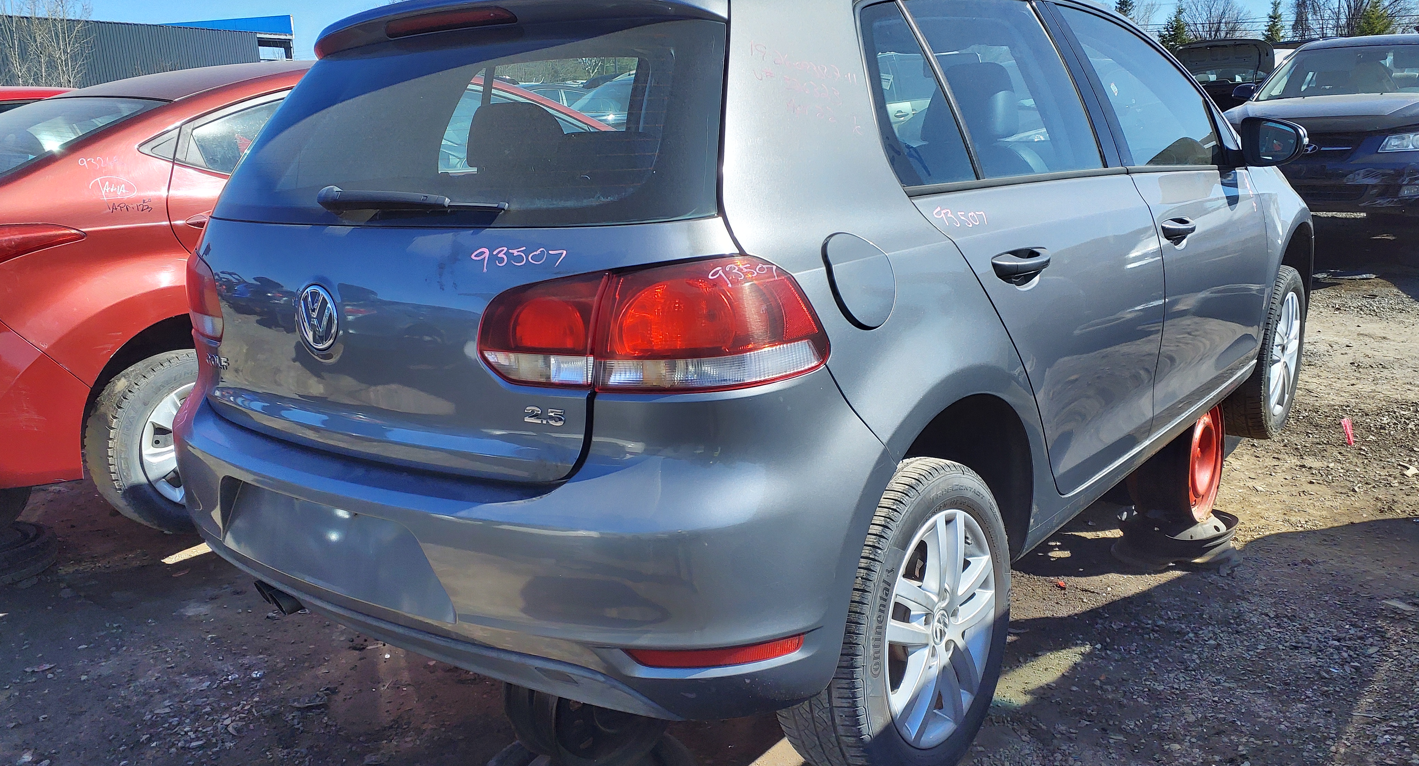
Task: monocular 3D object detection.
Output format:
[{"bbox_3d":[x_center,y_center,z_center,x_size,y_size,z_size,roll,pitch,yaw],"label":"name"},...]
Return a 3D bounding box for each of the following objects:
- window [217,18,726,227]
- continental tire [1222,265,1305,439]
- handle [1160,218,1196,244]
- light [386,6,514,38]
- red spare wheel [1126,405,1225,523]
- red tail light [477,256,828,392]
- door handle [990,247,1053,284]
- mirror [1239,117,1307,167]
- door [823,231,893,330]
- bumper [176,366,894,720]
[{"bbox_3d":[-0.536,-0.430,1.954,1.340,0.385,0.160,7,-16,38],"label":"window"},{"bbox_3d":[2.037,-0.116,3.953,0.212,0.630,0.630,7,17,39],"label":"continental tire"},{"bbox_3d":[1.183,-0.389,2.657,0.050,0.060,0.210,7,17,38],"label":"handle"},{"bbox_3d":[-0.488,-0.659,1.979,0.370,0.036,0.045,7,17,38],"label":"light"},{"bbox_3d":[1.539,0.226,3.549,0.190,0.434,0.434,7,17,38],"label":"red spare wheel"},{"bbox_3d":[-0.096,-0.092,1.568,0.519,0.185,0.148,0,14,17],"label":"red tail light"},{"bbox_3d":[0.575,-0.217,1.920,0.050,0.060,0.210,7,17,38],"label":"door handle"},{"bbox_3d":[1.624,-0.705,3.083,0.215,0.150,0.120,7,17,38],"label":"mirror"},{"bbox_3d":[0.223,-0.151,1.578,0.162,0.150,0.030,-17,11,-39],"label":"door"},{"bbox_3d":[-0.534,0.184,2.046,1.750,0.530,0.490,7,17,38],"label":"bumper"}]

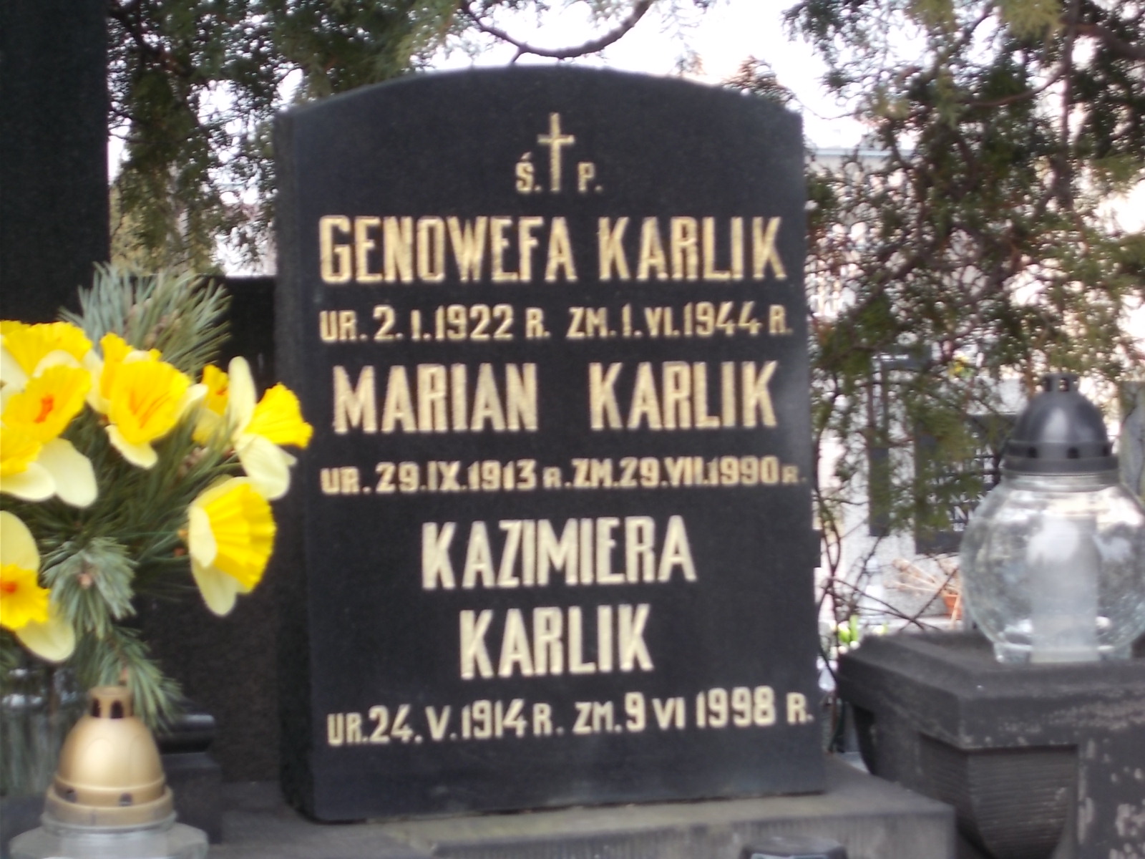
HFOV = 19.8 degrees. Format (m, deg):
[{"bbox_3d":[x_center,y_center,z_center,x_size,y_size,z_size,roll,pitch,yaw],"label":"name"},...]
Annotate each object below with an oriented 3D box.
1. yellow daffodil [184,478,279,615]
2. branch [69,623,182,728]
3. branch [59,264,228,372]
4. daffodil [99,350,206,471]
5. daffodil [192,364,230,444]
[{"bbox_3d":[-0.229,0.079,2.200,0.058,0.093,0.092,4,5,-20],"label":"yellow daffodil"},{"bbox_3d":[-0.303,0.168,2.220,0.078,0.074,0.075,-1,7,0],"label":"branch"},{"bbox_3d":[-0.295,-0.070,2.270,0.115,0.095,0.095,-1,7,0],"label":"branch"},{"bbox_3d":[-0.282,-0.015,2.190,0.085,0.088,0.055,1,-8,15],"label":"daffodil"},{"bbox_3d":[-0.243,-0.017,2.250,0.075,0.078,0.052,0,-21,6],"label":"daffodil"}]

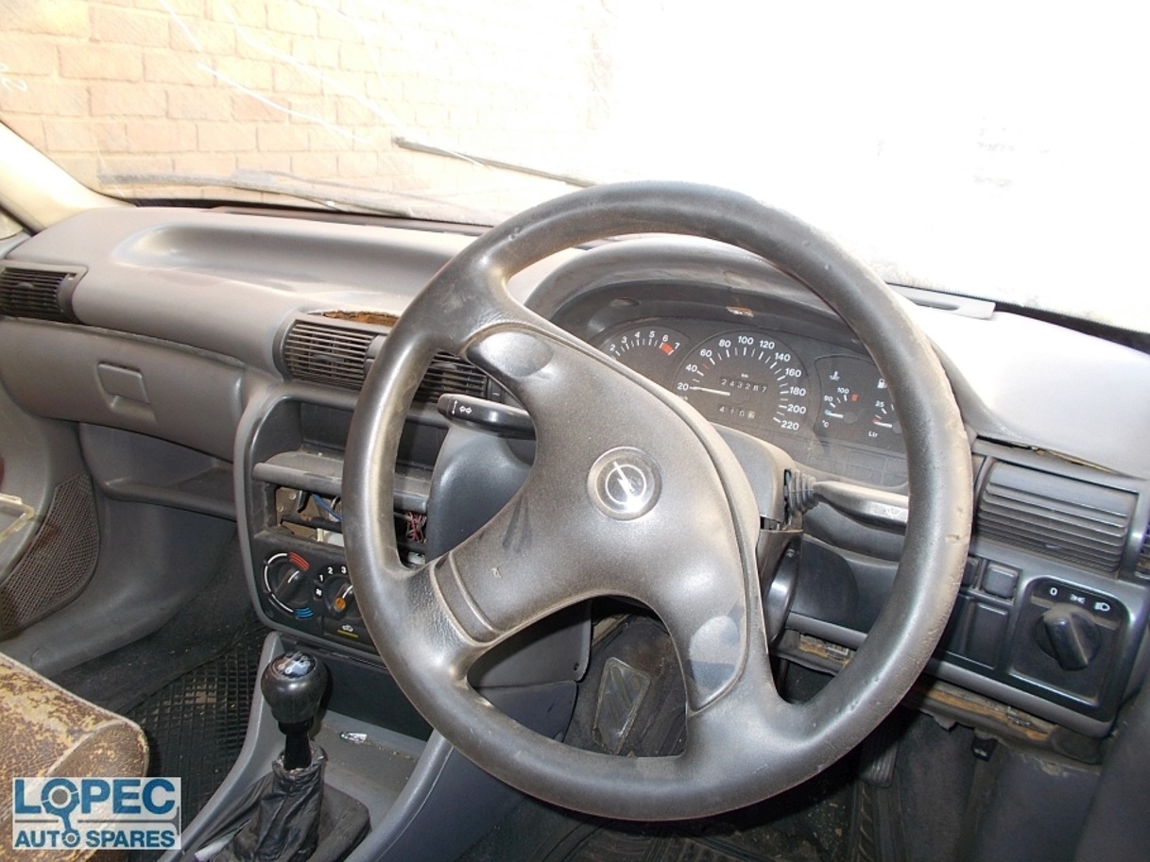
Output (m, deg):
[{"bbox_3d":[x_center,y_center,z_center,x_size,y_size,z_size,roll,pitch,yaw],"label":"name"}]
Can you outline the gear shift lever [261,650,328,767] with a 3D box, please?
[{"bbox_3d":[-0.262,0.269,0.810,0.059,0.124,0.059,11,21,16],"label":"gear shift lever"}]

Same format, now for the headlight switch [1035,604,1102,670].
[{"bbox_3d":[0.367,0.155,0.643,0.045,0.045,0.027,15,7,25],"label":"headlight switch"}]

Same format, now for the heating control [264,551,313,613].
[{"bbox_3d":[-0.299,0.157,0.900,0.057,0.057,0.022,11,4,16],"label":"heating control"}]

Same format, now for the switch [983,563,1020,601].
[{"bbox_3d":[0.326,0.114,0.662,0.026,0.024,0.014,15,7,25],"label":"switch"}]

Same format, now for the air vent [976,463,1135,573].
[{"bbox_3d":[0.363,0.064,0.655,0.102,0.062,0.035,15,5,25],"label":"air vent"}]

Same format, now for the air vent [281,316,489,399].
[{"bbox_3d":[-0.188,-0.072,0.879,0.228,0.062,0.035,11,4,16],"label":"air vent"}]

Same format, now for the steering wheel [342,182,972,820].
[{"bbox_3d":[0.039,0.036,0.549,0.384,0.384,0.089,11,-4,16],"label":"steering wheel"}]

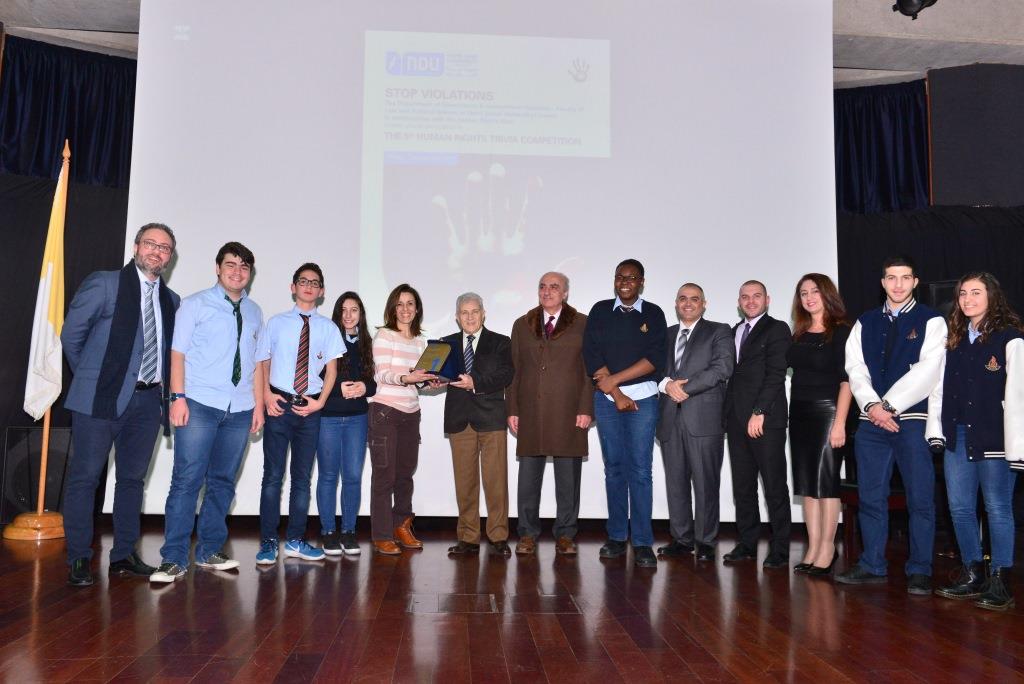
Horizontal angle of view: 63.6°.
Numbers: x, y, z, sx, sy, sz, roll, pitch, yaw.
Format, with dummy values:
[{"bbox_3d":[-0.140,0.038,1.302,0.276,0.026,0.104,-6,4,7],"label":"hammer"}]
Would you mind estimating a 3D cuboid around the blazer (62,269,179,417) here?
[{"bbox_3d":[-2.021,0.003,4.260,0.500,0.760,0.350,10,-6,-43],"label":"blazer"}]

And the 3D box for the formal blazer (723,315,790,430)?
[{"bbox_3d":[1.587,0.197,5.336,0.290,0.730,0.470,6,-7,-45],"label":"formal blazer"}]

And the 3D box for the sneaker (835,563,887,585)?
[{"bbox_3d":[1.835,1.206,4.342,0.290,0.110,0.110,2,-5,-11],"label":"sneaker"}]

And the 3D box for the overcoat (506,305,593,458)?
[{"bbox_3d":[0.249,0.255,5.400,0.550,0.980,0.330,1,-5,8],"label":"overcoat"}]

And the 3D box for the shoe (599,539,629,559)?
[{"bbox_3d":[0.624,1.248,5.051,0.110,0.110,0.290,-2,-6,33],"label":"shoe"}]

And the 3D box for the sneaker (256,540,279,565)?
[{"bbox_3d":[-1.376,1.175,4.672,0.105,0.110,0.285,1,-5,-3],"label":"sneaker"}]

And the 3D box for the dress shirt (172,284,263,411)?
[{"bbox_3d":[-1.624,0.030,4.551,0.490,0.670,0.310,5,-6,-38],"label":"dress shirt"}]

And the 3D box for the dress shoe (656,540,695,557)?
[{"bbox_3d":[1.074,1.315,5.378,0.290,0.110,0.105,4,-6,-32],"label":"dress shoe"}]

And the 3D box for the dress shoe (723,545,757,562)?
[{"bbox_3d":[1.393,1.263,5.024,0.290,0.105,0.105,6,-7,-40],"label":"dress shoe"}]

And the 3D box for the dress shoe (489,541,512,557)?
[{"bbox_3d":[-0.078,1.260,5.160,0.105,0.110,0.290,3,-5,-20],"label":"dress shoe"}]

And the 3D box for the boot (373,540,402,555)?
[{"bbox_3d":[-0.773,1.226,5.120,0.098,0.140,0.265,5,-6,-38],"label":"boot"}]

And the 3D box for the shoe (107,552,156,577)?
[{"bbox_3d":[-1.927,1.125,4.215,0.290,0.105,0.105,-1,-6,23],"label":"shoe"}]

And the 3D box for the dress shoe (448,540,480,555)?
[{"bbox_3d":[-0.292,1.242,5.118,0.100,0.100,0.280,-4,-7,42],"label":"dress shoe"}]

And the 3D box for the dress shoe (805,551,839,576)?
[{"bbox_3d":[1.712,1.208,4.556,0.230,0.140,0.080,5,-6,-34],"label":"dress shoe"}]

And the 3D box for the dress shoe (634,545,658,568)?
[{"bbox_3d":[0.797,1.274,4.970,0.110,0.110,0.300,1,-5,2],"label":"dress shoe"}]

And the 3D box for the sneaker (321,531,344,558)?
[{"bbox_3d":[-1.118,1.255,5.116,0.095,0.100,0.250,3,-5,-18],"label":"sneaker"}]

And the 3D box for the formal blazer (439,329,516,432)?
[{"bbox_3d":[-0.231,0.251,5.409,0.490,0.700,0.340,0,-5,12],"label":"formal blazer"}]

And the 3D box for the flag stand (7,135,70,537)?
[{"bbox_3d":[-3.039,-0.051,5.462,0.454,2.636,0.454,1,-5,0],"label":"flag stand"}]

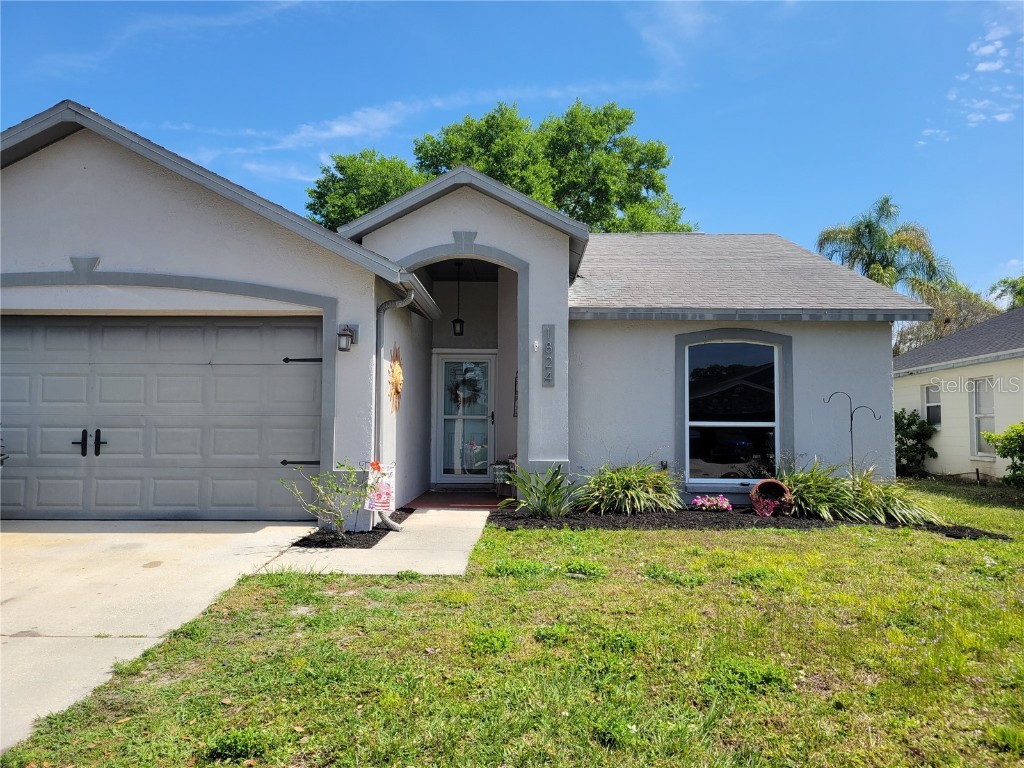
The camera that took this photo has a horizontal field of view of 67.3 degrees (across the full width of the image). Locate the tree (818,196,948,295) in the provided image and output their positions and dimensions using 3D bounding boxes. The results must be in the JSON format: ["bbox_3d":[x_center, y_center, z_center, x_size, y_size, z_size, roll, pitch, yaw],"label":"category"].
[{"bbox_3d":[13.144,-2.027,26.995,4.773,9.405,4.773,0,-3,1],"label":"tree"}]

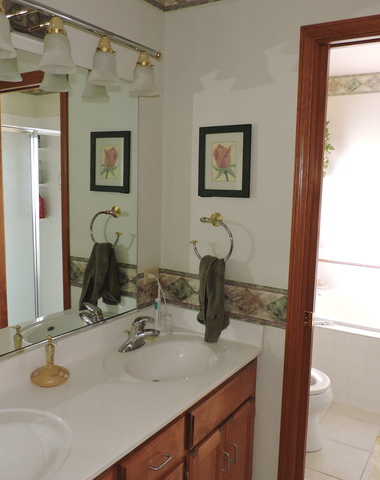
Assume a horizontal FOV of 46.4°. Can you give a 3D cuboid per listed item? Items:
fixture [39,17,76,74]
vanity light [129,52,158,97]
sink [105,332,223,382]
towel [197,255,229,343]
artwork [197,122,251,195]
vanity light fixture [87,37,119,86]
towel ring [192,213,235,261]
[{"bbox_3d":[-0.429,-0.631,1.429,0.120,0.163,0.120,1,8,0],"label":"fixture"},{"bbox_3d":[-0.184,-0.678,1.798,0.120,0.163,0.120,1,8,0],"label":"vanity light"},{"bbox_3d":[-0.089,0.548,1.846,0.400,0.135,0.500,6,9,33],"label":"sink"},{"bbox_3d":[0.086,0.260,2.001,0.180,0.375,0.170,6,9,33],"label":"towel"},{"bbox_3d":[0.156,-0.346,1.968,0.258,0.310,0.022,6,9,33],"label":"artwork"},{"bbox_3d":[-0.306,-0.655,1.614,0.120,0.163,0.120,1,8,0],"label":"vanity light fixture"},{"bbox_3d":[0.106,-0.012,2.006,0.222,0.210,0.083,6,9,33],"label":"towel ring"}]

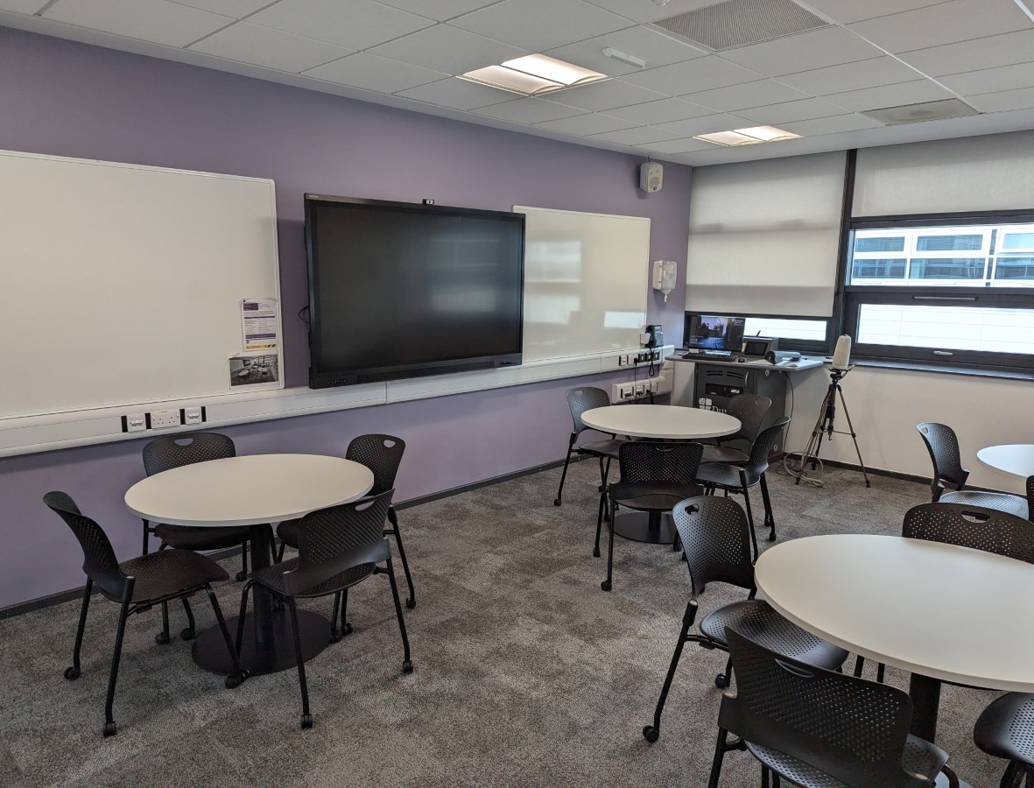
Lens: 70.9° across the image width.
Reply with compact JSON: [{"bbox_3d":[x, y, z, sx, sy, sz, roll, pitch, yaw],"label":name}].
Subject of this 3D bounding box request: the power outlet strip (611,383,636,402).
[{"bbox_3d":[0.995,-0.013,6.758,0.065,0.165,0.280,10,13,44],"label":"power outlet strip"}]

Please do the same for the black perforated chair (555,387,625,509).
[{"bbox_3d":[0.615,0.384,5.063,0.540,0.820,0.570,-8,13,-42],"label":"black perforated chair"}]

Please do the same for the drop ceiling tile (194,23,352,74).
[{"bbox_3d":[-1.178,-1.669,3.504,0.571,0.025,0.592,10,13,44],"label":"drop ceiling tile"}]

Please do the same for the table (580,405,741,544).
[{"bbox_3d":[0.919,0.520,4.753,1.000,0.740,1.000,0,9,0],"label":"table"}]

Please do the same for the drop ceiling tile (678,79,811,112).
[{"bbox_3d":[1.355,-1.772,4.311,0.600,0.020,0.600,10,13,44],"label":"drop ceiling tile"}]

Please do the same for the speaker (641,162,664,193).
[{"bbox_3d":[1.200,-1.927,6.467,0.150,0.230,0.160,-6,26,-13],"label":"speaker"}]

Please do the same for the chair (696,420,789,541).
[{"bbox_3d":[1.278,0.510,4.295,0.570,0.820,0.540,5,11,29],"label":"chair"}]

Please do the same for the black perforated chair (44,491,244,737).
[{"bbox_3d":[-1.487,0.762,2.859,0.550,0.836,0.570,10,13,44],"label":"black perforated chair"}]

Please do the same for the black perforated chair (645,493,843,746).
[{"bbox_3d":[0.816,0.809,2.464,0.560,0.836,0.530,9,13,44],"label":"black perforated chair"}]

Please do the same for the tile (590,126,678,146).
[{"bbox_3d":[0.940,-1.996,5.604,0.571,0.025,0.592,10,13,44],"label":"tile"}]

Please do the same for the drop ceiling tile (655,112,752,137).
[{"bbox_3d":[1.358,-1.919,5.176,0.600,0.020,0.600,9,13,44],"label":"drop ceiling tile"}]

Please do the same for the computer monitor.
[{"bbox_3d":[1.849,-0.557,6.712,0.520,0.315,0.090,8,12,37],"label":"computer monitor"}]

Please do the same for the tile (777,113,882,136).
[{"bbox_3d":[2.205,-1.915,5.178,0.600,0.025,0.566,10,13,44],"label":"tile"}]

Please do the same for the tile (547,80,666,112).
[{"bbox_3d":[0.517,-1.782,4.330,0.600,0.020,0.600,9,13,44],"label":"tile"}]

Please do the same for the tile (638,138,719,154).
[{"bbox_3d":[1.350,-2.056,6.013,0.600,0.020,0.600,9,13,44],"label":"tile"}]

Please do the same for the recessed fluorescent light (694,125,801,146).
[{"bbox_3d":[1.783,-2.012,5.601,0.600,0.080,0.600,9,13,44],"label":"recessed fluorescent light"}]

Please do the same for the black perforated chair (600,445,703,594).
[{"bbox_3d":[0.716,0.585,3.833,0.540,0.820,0.570,0,9,0],"label":"black perforated chair"}]

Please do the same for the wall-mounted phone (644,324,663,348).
[{"bbox_3d":[1.323,-0.554,6.937,0.085,0.205,0.185,9,13,44],"label":"wall-mounted phone"}]

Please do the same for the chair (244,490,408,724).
[{"bbox_3d":[-0.765,0.760,2.910,0.570,0.836,0.550,9,12,41],"label":"chair"}]

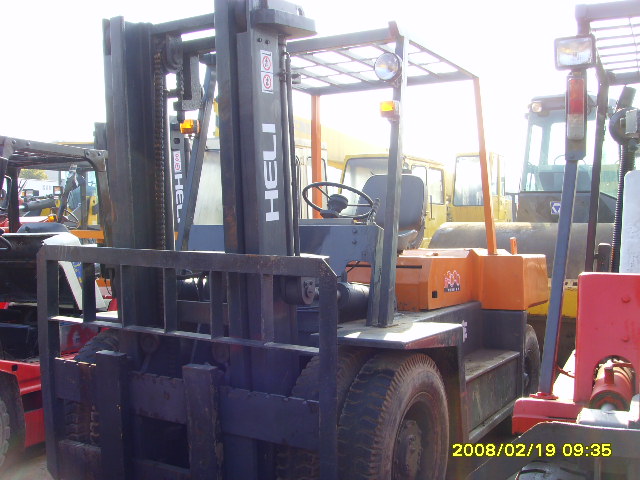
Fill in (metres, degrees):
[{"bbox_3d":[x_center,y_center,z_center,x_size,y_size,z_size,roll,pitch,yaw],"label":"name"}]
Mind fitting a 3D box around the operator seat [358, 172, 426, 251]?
[{"bbox_3d":[0.413,-0.174,4.920,0.490,0.540,0.540,1,1,30],"label":"operator seat"}]

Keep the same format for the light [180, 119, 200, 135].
[{"bbox_3d":[-0.803,-0.702,4.470,0.080,0.088,0.085,1,1,30],"label":"light"}]

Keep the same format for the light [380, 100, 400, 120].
[{"bbox_3d":[0.364,-0.677,3.740,0.080,0.088,0.080,1,1,30],"label":"light"}]

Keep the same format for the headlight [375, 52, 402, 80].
[{"bbox_3d":[0.357,-0.886,3.706,0.145,0.145,0.090,1,1,30],"label":"headlight"}]

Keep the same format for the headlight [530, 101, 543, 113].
[{"bbox_3d":[2.582,-1.592,8.600,0.135,0.135,0.100,1,1,3],"label":"headlight"}]

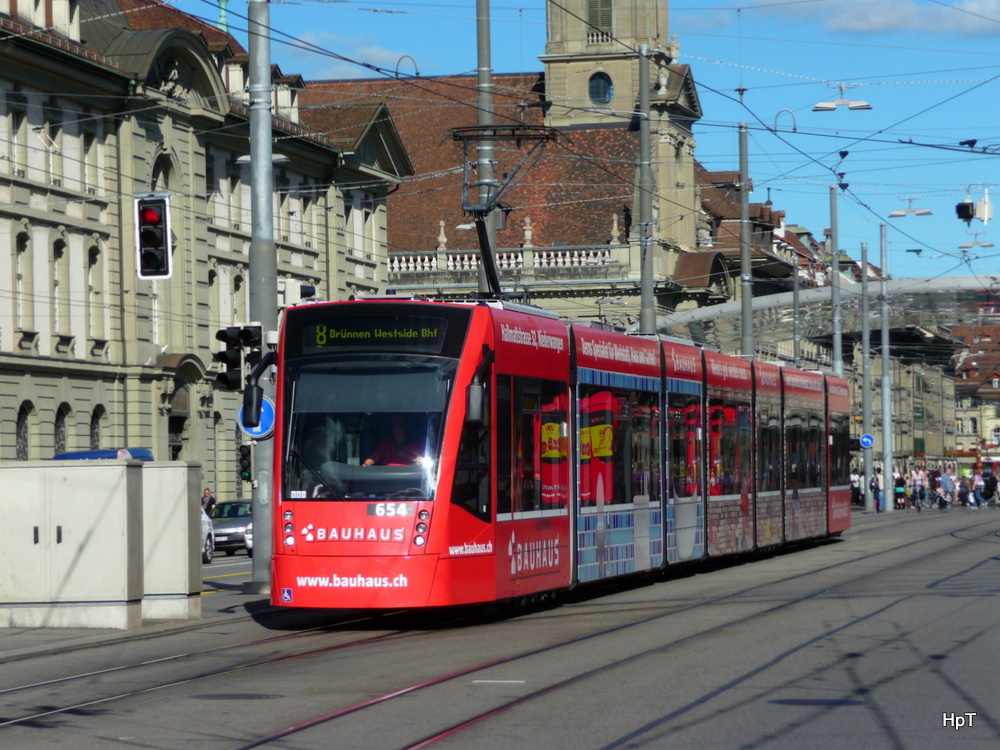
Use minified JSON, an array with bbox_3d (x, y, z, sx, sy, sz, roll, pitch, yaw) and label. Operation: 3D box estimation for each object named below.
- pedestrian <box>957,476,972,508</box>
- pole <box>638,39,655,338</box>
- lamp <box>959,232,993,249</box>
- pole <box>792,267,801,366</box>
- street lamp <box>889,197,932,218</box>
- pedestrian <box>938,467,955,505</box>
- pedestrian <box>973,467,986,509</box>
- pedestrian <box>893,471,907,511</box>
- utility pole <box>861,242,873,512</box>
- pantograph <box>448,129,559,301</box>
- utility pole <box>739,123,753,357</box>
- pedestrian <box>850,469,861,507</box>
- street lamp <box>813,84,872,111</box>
[{"bbox_3d":[19.618,4.915,156.000,0.500,1.360,0.500,-1,-1,12],"label":"pedestrian"},{"bbox_3d":[3.273,-1.885,82.000,0.370,10.900,0.370,-1,-1,11],"label":"pole"},{"bbox_3d":[15.480,-4.365,120.000,1.200,0.540,0.400,-1,-1,18],"label":"lamp"},{"bbox_3d":[12.301,0.331,153.000,0.270,10.400,0.270,-1,-1,11],"label":"pole"},{"bbox_3d":[10.879,-4.439,98.000,1.200,0.580,0.400,-1,-1,18],"label":"street lamp"},{"bbox_3d":[18.979,4.777,157.000,0.480,1.670,0.500,-1,-1,12],"label":"pedestrian"},{"bbox_3d":[20.079,4.770,155.000,0.620,1.670,0.500,-1,-1,9],"label":"pedestrian"},{"bbox_3d":[16.659,4.823,154.000,0.520,1.580,0.400,0,-1,0],"label":"pedestrian"},{"bbox_3d":[13.994,0.076,141.000,0.300,10.250,0.300,-1,-1,11],"label":"utility pole"},{"bbox_3d":[-0.018,-1.960,44.200,1.500,2.120,1.600,-1,-1,11],"label":"pantograph"},{"bbox_3d":[6.500,-1.246,97.000,0.330,10.800,0.330,-1,-1,11],"label":"utility pole"},{"bbox_3d":[15.863,4.998,165.000,0.500,1.660,0.340,-1,-1,-3],"label":"pedestrian"},{"bbox_3d":[7.086,-5.731,76.500,1.220,0.540,0.380,-1,-1,11],"label":"street lamp"}]

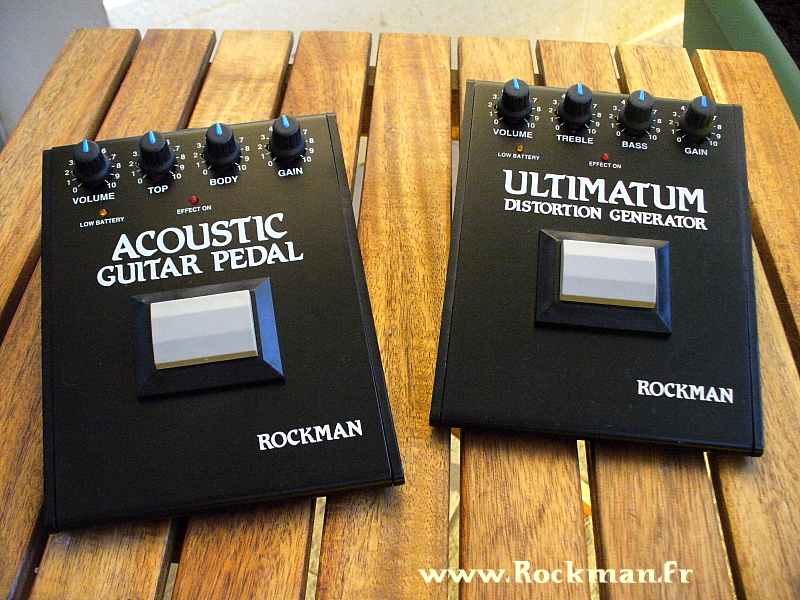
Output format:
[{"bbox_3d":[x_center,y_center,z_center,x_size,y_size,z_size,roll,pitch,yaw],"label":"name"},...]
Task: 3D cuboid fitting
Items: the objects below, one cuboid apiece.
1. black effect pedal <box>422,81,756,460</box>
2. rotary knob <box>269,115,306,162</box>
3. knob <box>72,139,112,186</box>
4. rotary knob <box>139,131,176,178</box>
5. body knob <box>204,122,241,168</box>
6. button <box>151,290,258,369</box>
[{"bbox_3d":[0.092,-0.024,0.387,0.138,0.071,0.165,5,48,4],"label":"black effect pedal"},{"bbox_3d":[-0.052,-0.075,0.391,0.017,0.016,0.017,-8,67,-8],"label":"rotary knob"},{"bbox_3d":[-0.138,-0.062,0.380,0.017,0.016,0.017,-8,67,-8],"label":"knob"},{"bbox_3d":[-0.110,-0.067,0.383,0.017,0.016,0.017,-8,67,-8],"label":"rotary knob"},{"bbox_3d":[-0.081,-0.071,0.387,0.017,0.016,0.017,-8,67,-8],"label":"body knob"},{"bbox_3d":[-0.079,0.012,0.346,0.040,0.008,0.027,-8,67,-8],"label":"button"}]

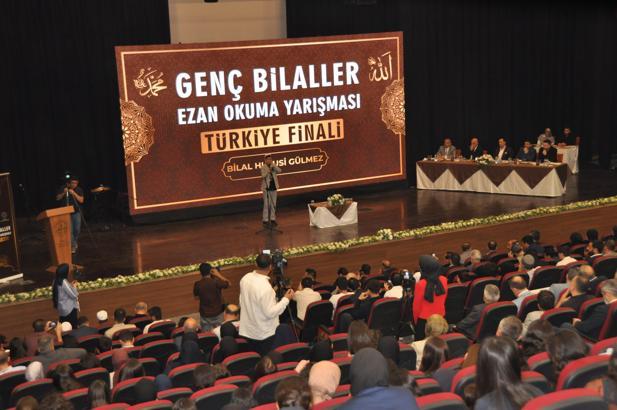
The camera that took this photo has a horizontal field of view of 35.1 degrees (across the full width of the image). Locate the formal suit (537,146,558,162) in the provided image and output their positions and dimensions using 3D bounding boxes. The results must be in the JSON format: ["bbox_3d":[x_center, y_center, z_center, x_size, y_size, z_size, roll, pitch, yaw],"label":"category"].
[{"bbox_3d":[6.334,-1.133,25.963,0.520,0.680,0.450,4,12,34],"label":"formal suit"}]

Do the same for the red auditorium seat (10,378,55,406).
[{"bbox_3d":[-3.006,2.315,10.687,0.560,0.980,0.650,-8,11,-25],"label":"red auditorium seat"}]

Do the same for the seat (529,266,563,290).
[{"bbox_3d":[3.477,1.372,14.978,0.560,0.950,0.620,-8,11,-26],"label":"seat"}]

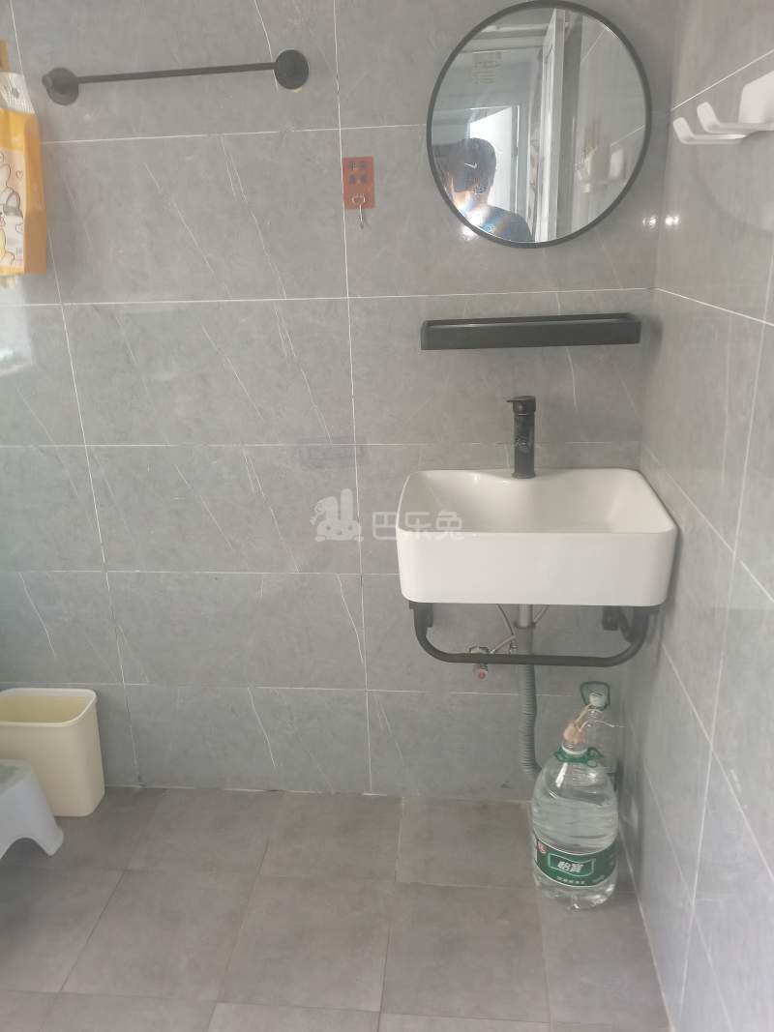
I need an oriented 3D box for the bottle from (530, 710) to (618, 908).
[{"bbox_3d":[0.395,0.607,1.617,0.172,0.380,0.172,4,20,15],"label":"bottle"}]

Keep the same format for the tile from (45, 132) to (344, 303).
[{"bbox_3d":[-0.378,-0.583,1.534,0.598,0.302,0.012,0,19,5],"label":"tile"}]

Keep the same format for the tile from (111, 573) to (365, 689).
[{"bbox_3d":[-0.351,0.272,1.835,0.598,0.302,0.012,0,19,5],"label":"tile"}]

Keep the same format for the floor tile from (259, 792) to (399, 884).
[{"bbox_3d":[-0.122,0.754,1.831,0.304,0.012,0.277,0,19,5],"label":"floor tile"}]

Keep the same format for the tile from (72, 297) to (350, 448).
[{"bbox_3d":[-0.369,-0.298,1.634,0.600,0.302,0.010,0,20,6],"label":"tile"}]

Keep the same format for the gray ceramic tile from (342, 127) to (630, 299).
[{"bbox_3d":[0.211,-0.583,1.479,0.587,0.302,0.012,0,19,5],"label":"gray ceramic tile"}]

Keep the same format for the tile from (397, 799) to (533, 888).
[{"bbox_3d":[0.182,0.755,1.802,0.302,0.010,0.285,0,20,6],"label":"tile"}]

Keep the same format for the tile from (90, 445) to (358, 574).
[{"bbox_3d":[-0.360,-0.012,1.722,0.600,0.300,0.010,0,20,6],"label":"tile"}]

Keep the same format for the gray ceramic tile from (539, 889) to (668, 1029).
[{"bbox_3d":[0.408,0.851,1.508,0.206,0.012,0.300,0,19,5],"label":"gray ceramic tile"}]

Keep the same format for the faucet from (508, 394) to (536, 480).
[{"bbox_3d":[0.269,-0.146,1.536,0.053,0.170,0.126,0,19,5],"label":"faucet"}]

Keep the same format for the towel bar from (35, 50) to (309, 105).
[{"bbox_3d":[-0.397,-0.806,1.414,0.503,0.064,0.068,0,20,6],"label":"towel bar"}]

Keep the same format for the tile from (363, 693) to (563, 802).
[{"bbox_3d":[0.255,0.559,1.878,0.600,0.302,0.010,0,20,6],"label":"tile"}]

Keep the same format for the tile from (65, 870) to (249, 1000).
[{"bbox_3d":[-0.450,0.851,1.588,0.304,0.012,0.300,0,19,5],"label":"tile"}]

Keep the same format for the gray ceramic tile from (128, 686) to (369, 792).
[{"bbox_3d":[-0.342,0.558,1.935,0.598,0.303,0.012,0,19,5],"label":"gray ceramic tile"}]

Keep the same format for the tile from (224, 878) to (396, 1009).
[{"bbox_3d":[-0.147,0.852,1.560,0.302,0.010,0.301,0,20,6],"label":"tile"}]

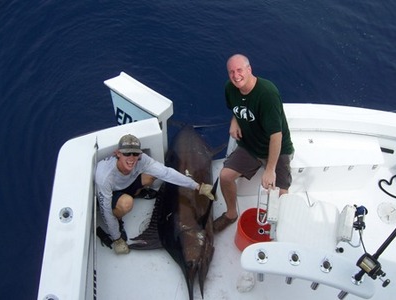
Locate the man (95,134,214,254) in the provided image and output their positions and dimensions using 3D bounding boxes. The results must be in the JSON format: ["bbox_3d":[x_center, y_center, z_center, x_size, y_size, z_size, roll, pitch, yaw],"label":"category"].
[{"bbox_3d":[-0.410,0.280,3.560,0.970,0.900,0.720,-15,50,-15],"label":"man"}]

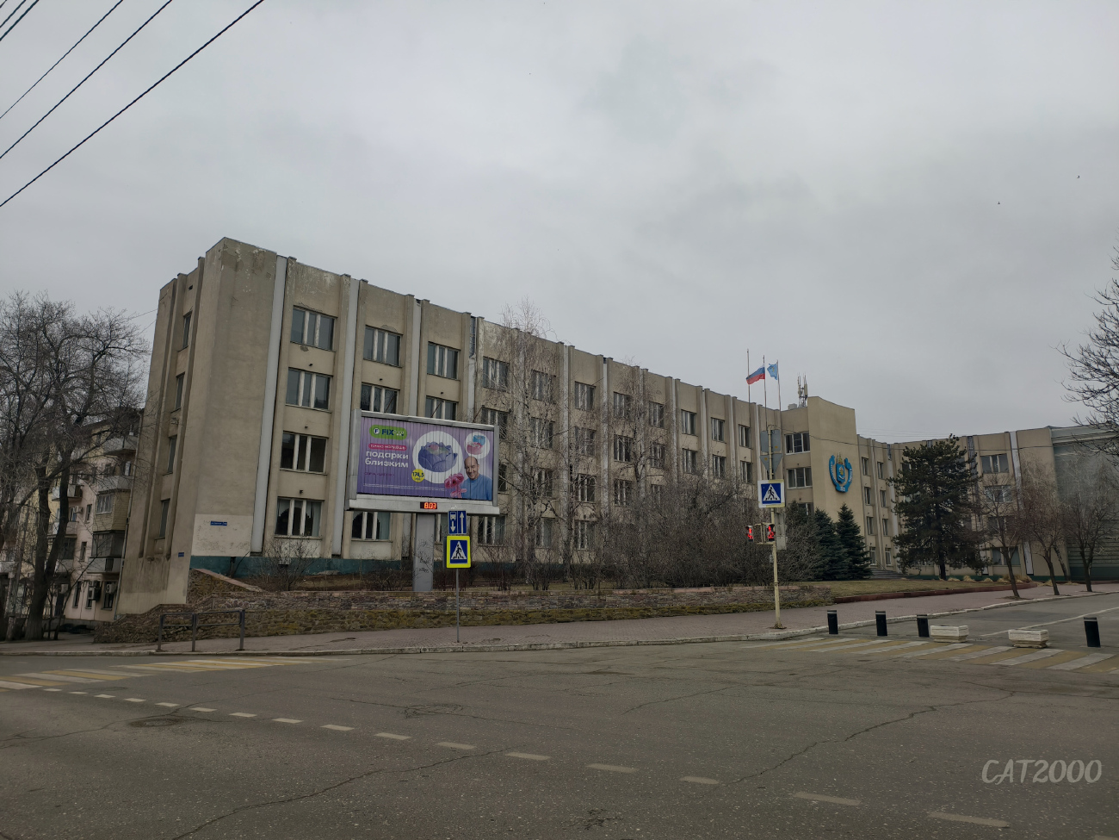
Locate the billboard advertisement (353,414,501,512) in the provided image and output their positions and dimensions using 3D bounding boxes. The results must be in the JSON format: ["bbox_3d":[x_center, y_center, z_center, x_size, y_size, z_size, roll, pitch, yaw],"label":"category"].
[{"bbox_3d":[-5.530,1.880,31.300,6.300,3.800,0.450,7,-14,-26],"label":"billboard advertisement"}]

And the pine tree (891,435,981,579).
[{"bbox_3d":[36.565,8.591,72.448,7.600,13.600,7.400,-6,-14,26],"label":"pine tree"}]

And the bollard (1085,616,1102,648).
[{"bbox_3d":[12.940,5.139,18.075,0.240,0.710,0.240,-8,-15,34],"label":"bollard"}]

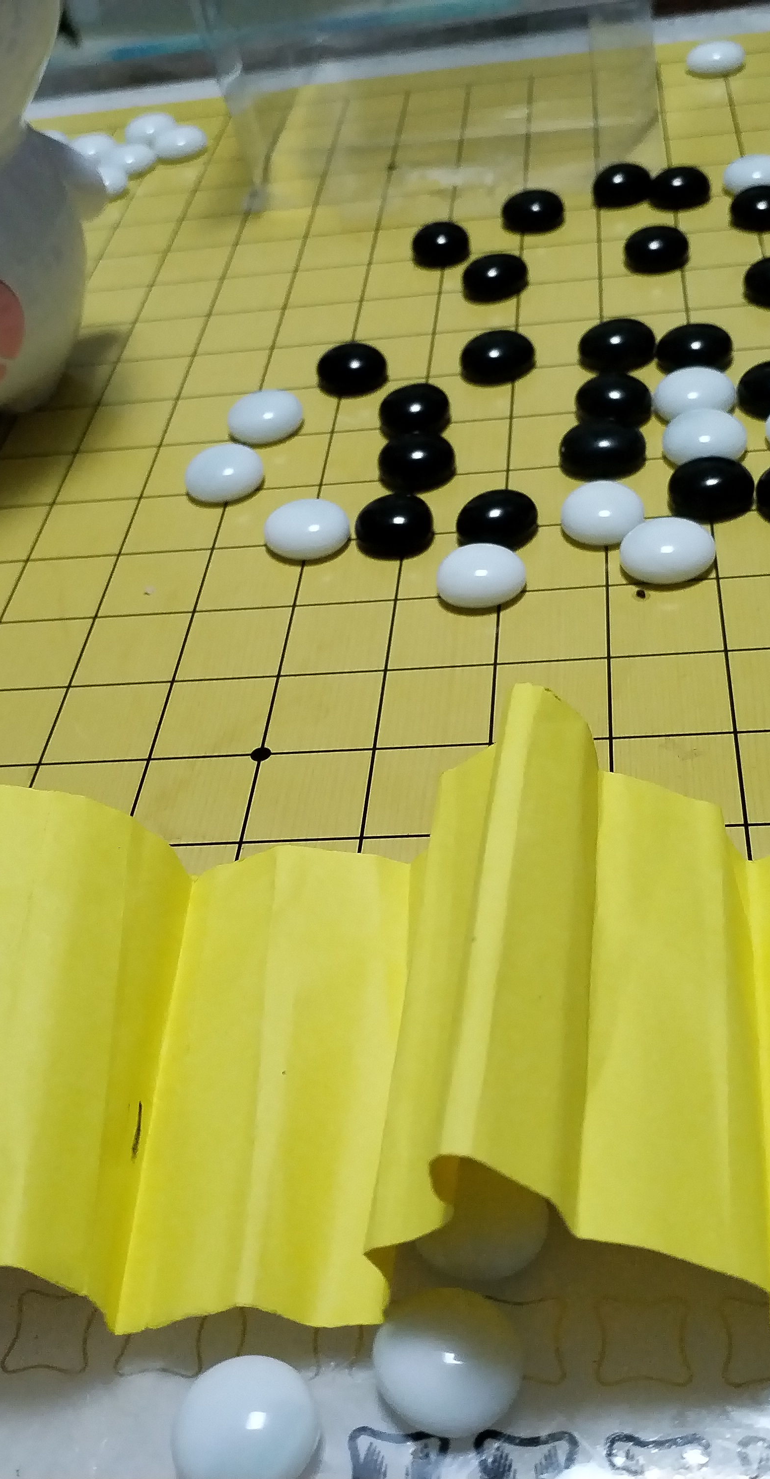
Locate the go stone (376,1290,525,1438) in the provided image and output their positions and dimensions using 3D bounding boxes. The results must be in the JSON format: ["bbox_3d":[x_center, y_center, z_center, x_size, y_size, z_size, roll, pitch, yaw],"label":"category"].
[{"bbox_3d":[0.008,0.083,0.199,0.020,0.010,0.020,-3,43,9],"label":"go stone"}]

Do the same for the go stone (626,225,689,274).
[{"bbox_3d":[0.078,-0.141,0.422,0.019,0.010,0.019,-3,43,10],"label":"go stone"}]

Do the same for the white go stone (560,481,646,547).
[{"bbox_3d":[0.050,-0.051,0.337,0.020,0.010,0.020,-3,43,10],"label":"white go stone"}]

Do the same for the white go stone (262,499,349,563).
[{"bbox_3d":[-0.018,-0.049,0.343,0.020,0.010,0.020,-3,43,10],"label":"white go stone"}]

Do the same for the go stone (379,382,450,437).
[{"bbox_3d":[0.008,-0.085,0.376,0.019,0.010,0.019,-3,43,10],"label":"go stone"}]

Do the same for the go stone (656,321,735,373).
[{"bbox_3d":[0.079,-0.099,0.376,0.019,0.011,0.019,-3,43,9],"label":"go stone"}]

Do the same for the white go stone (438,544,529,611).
[{"bbox_3d":[0.021,-0.036,0.326,0.020,0.010,0.020,-3,43,10],"label":"white go stone"}]

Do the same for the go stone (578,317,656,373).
[{"bbox_3d":[0.061,-0.103,0.386,0.019,0.010,0.019,-3,43,10],"label":"go stone"}]

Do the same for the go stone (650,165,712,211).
[{"bbox_3d":[0.091,-0.170,0.457,0.020,0.010,0.020,-3,43,10],"label":"go stone"}]

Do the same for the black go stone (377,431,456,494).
[{"bbox_3d":[0.008,-0.068,0.359,0.019,0.010,0.019,-3,43,10],"label":"black go stone"}]

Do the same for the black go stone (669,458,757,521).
[{"bbox_3d":[0.074,-0.057,0.337,0.020,0.010,0.020,-3,43,10],"label":"black go stone"}]

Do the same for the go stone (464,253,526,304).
[{"bbox_3d":[0.032,-0.133,0.425,0.019,0.010,0.019,-3,43,10],"label":"go stone"}]

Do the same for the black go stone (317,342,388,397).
[{"bbox_3d":[-0.009,-0.100,0.397,0.019,0.010,0.019,-3,43,10],"label":"black go stone"}]

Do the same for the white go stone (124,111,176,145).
[{"bbox_3d":[-0.089,-0.233,0.566,0.020,0.010,0.020,-3,43,10],"label":"white go stone"}]

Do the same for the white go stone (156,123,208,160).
[{"bbox_3d":[-0.074,-0.217,0.539,0.020,0.010,0.020,-3,43,9],"label":"white go stone"}]

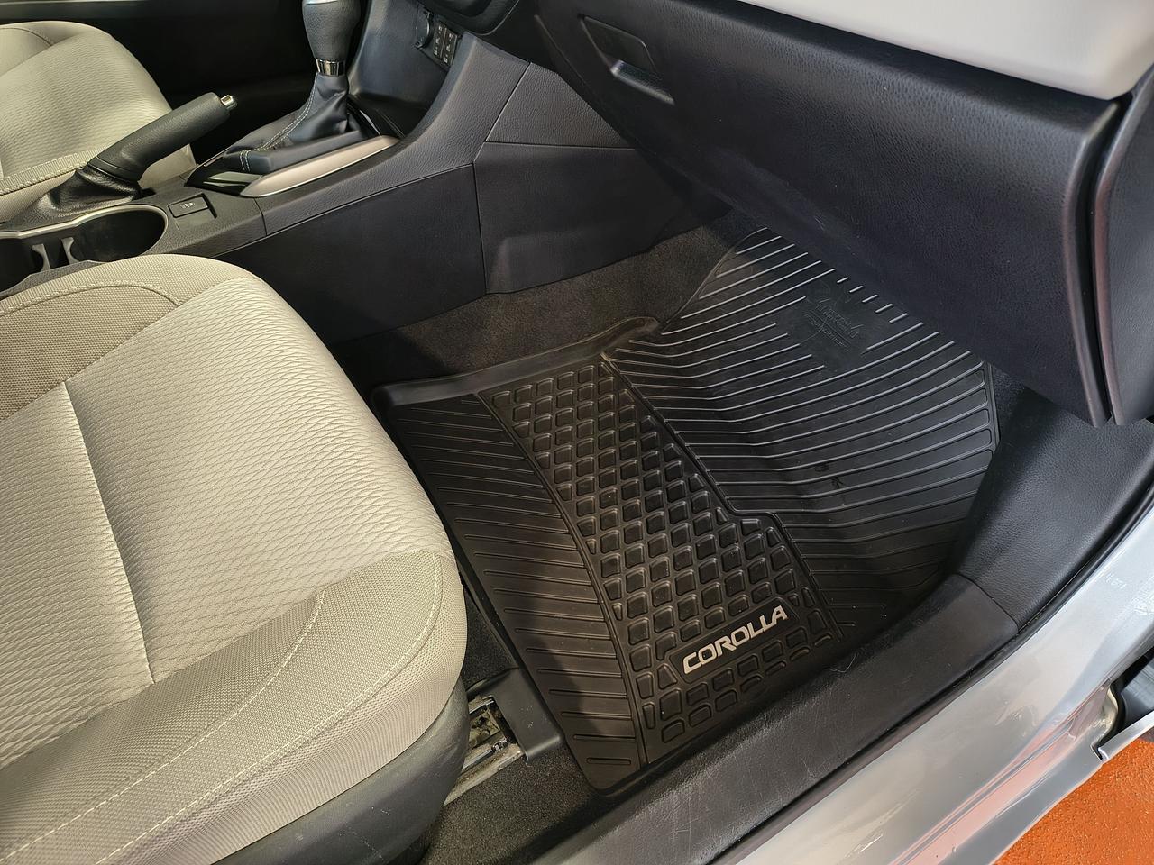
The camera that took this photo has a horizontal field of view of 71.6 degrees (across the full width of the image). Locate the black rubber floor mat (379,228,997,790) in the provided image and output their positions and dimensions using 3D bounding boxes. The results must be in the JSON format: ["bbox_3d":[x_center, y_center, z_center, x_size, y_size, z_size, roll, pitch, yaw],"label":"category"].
[{"bbox_3d":[0.152,-0.040,0.823,0.594,0.177,0.518,-22,47,-19],"label":"black rubber floor mat"}]

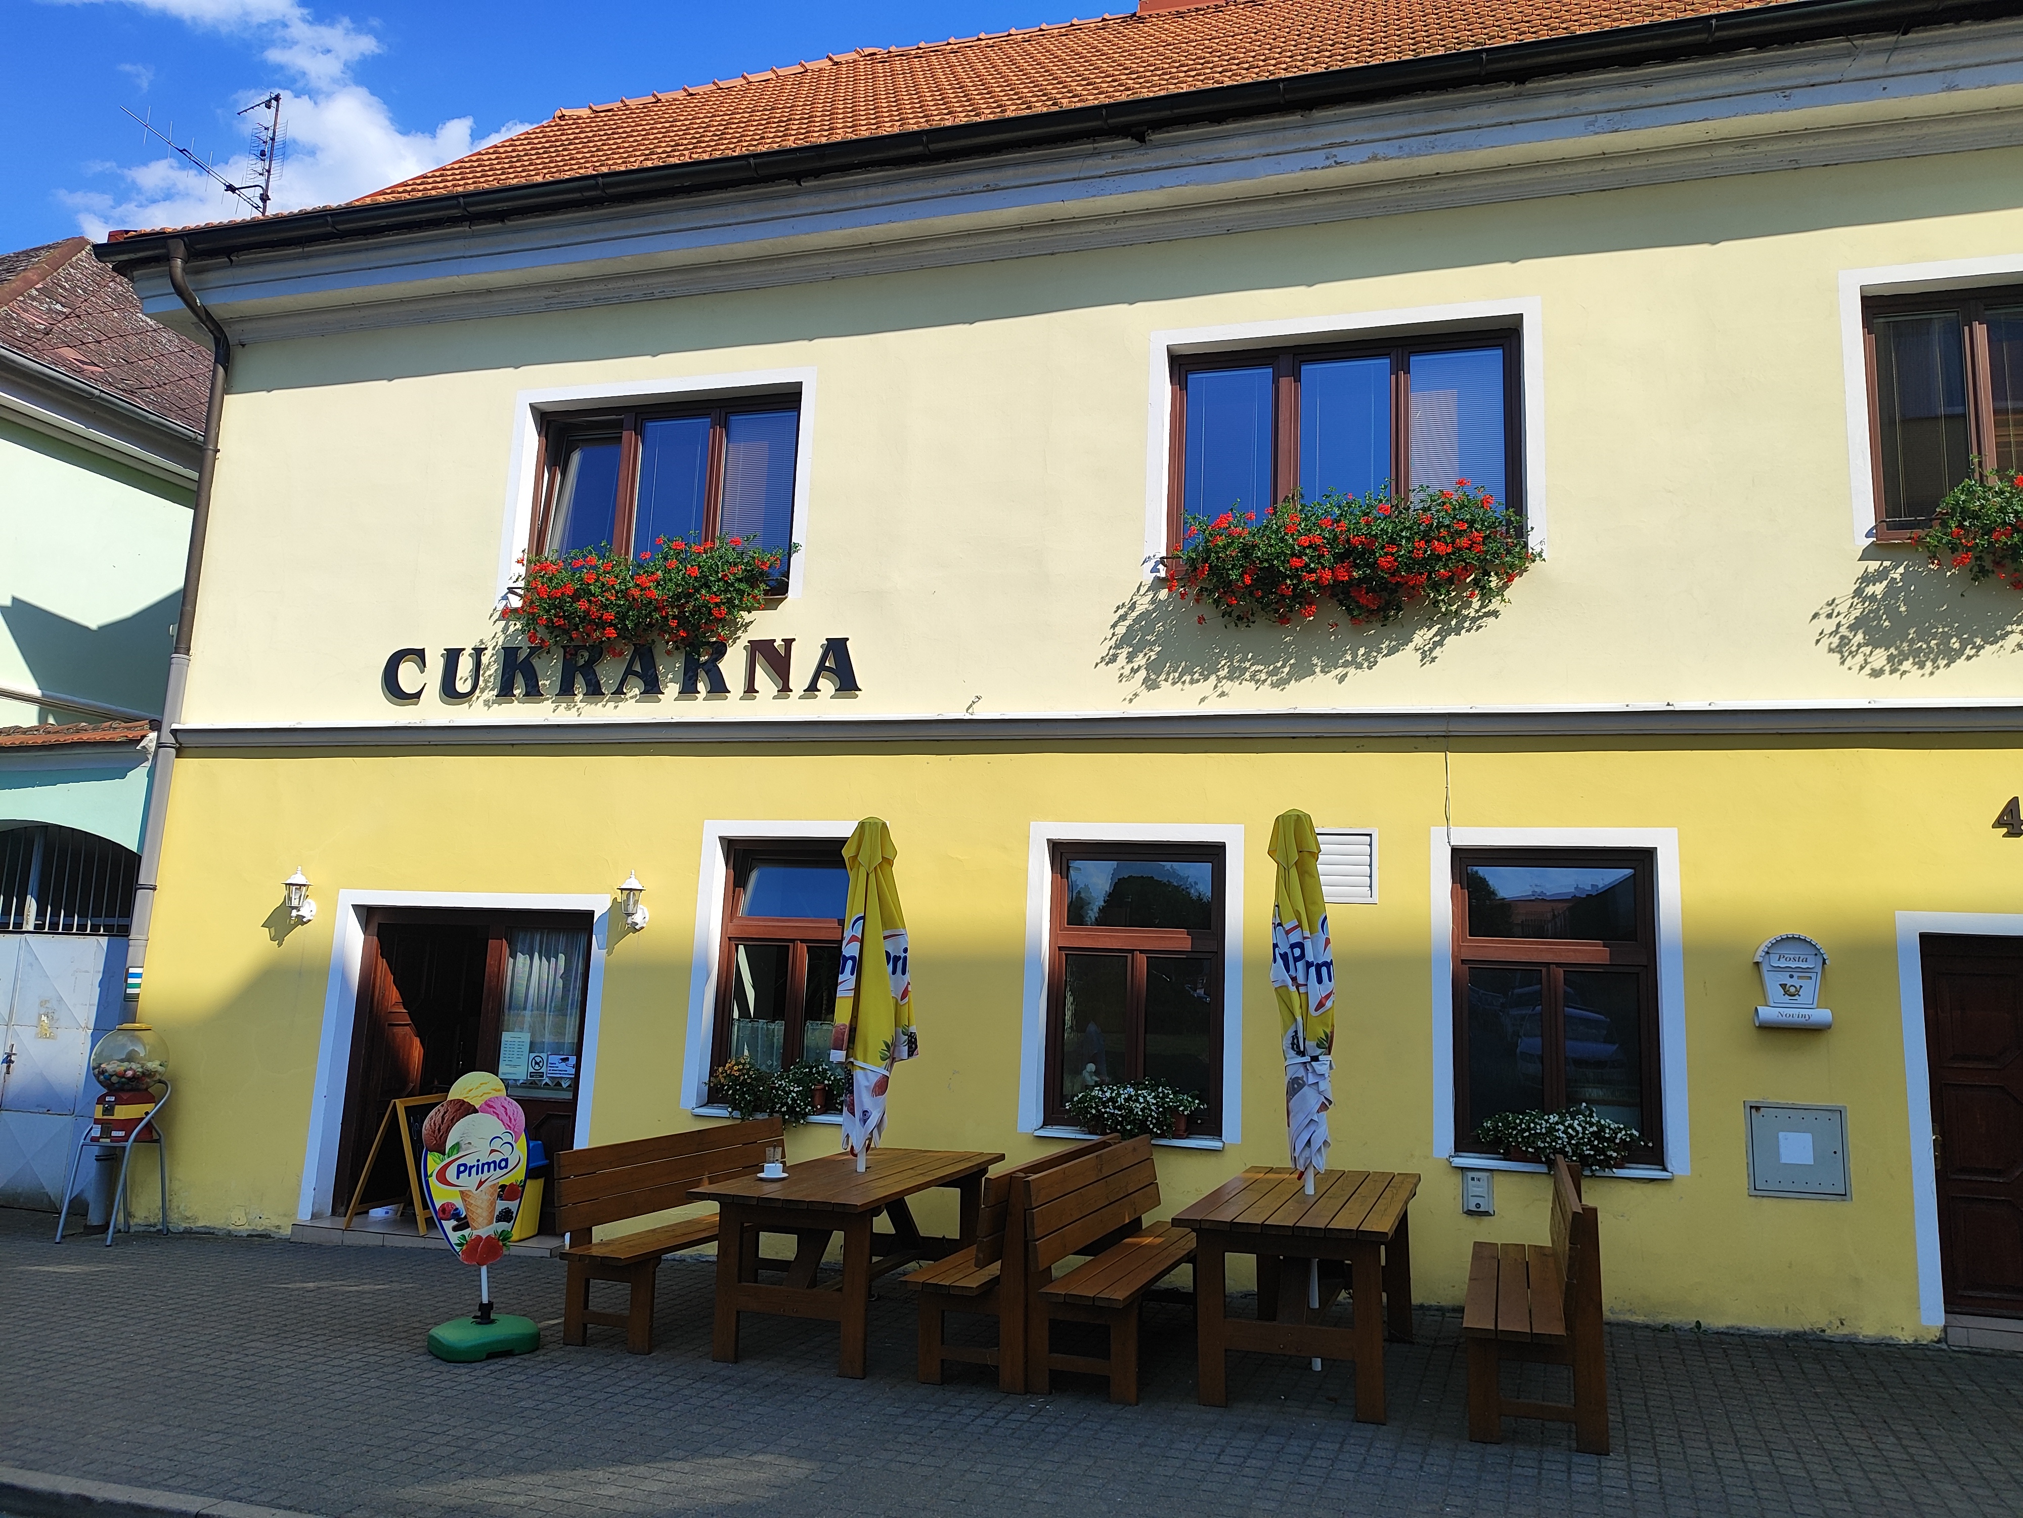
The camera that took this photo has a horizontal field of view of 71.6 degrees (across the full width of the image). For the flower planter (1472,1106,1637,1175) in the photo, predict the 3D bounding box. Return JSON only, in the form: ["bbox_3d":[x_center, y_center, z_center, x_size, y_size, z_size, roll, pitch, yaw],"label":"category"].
[{"bbox_3d":[2.888,2.015,7.419,0.825,0.358,0.278,0,-10,15],"label":"flower planter"}]

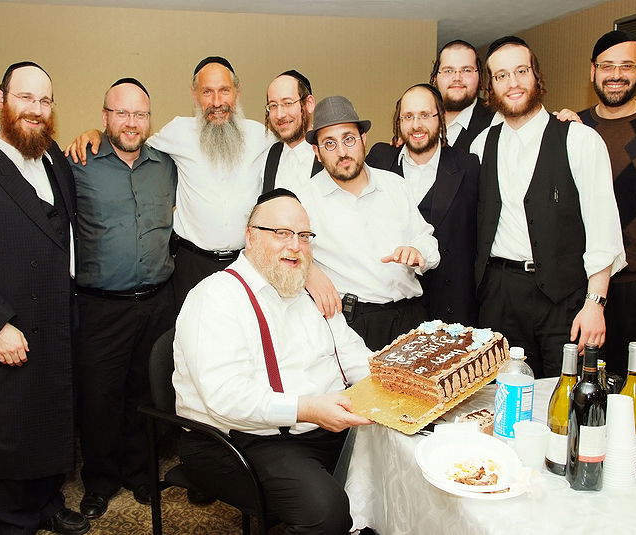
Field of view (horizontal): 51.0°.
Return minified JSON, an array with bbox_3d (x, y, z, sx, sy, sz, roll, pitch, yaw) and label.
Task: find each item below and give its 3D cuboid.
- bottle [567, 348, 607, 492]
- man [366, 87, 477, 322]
[{"bbox_3d":[0.585,0.318,1.438,0.077,0.304,0.077,1,7,5],"label":"bottle"},{"bbox_3d":[0.421,0.126,2.825,0.580,1.750,0.380,1,7,10],"label":"man"}]

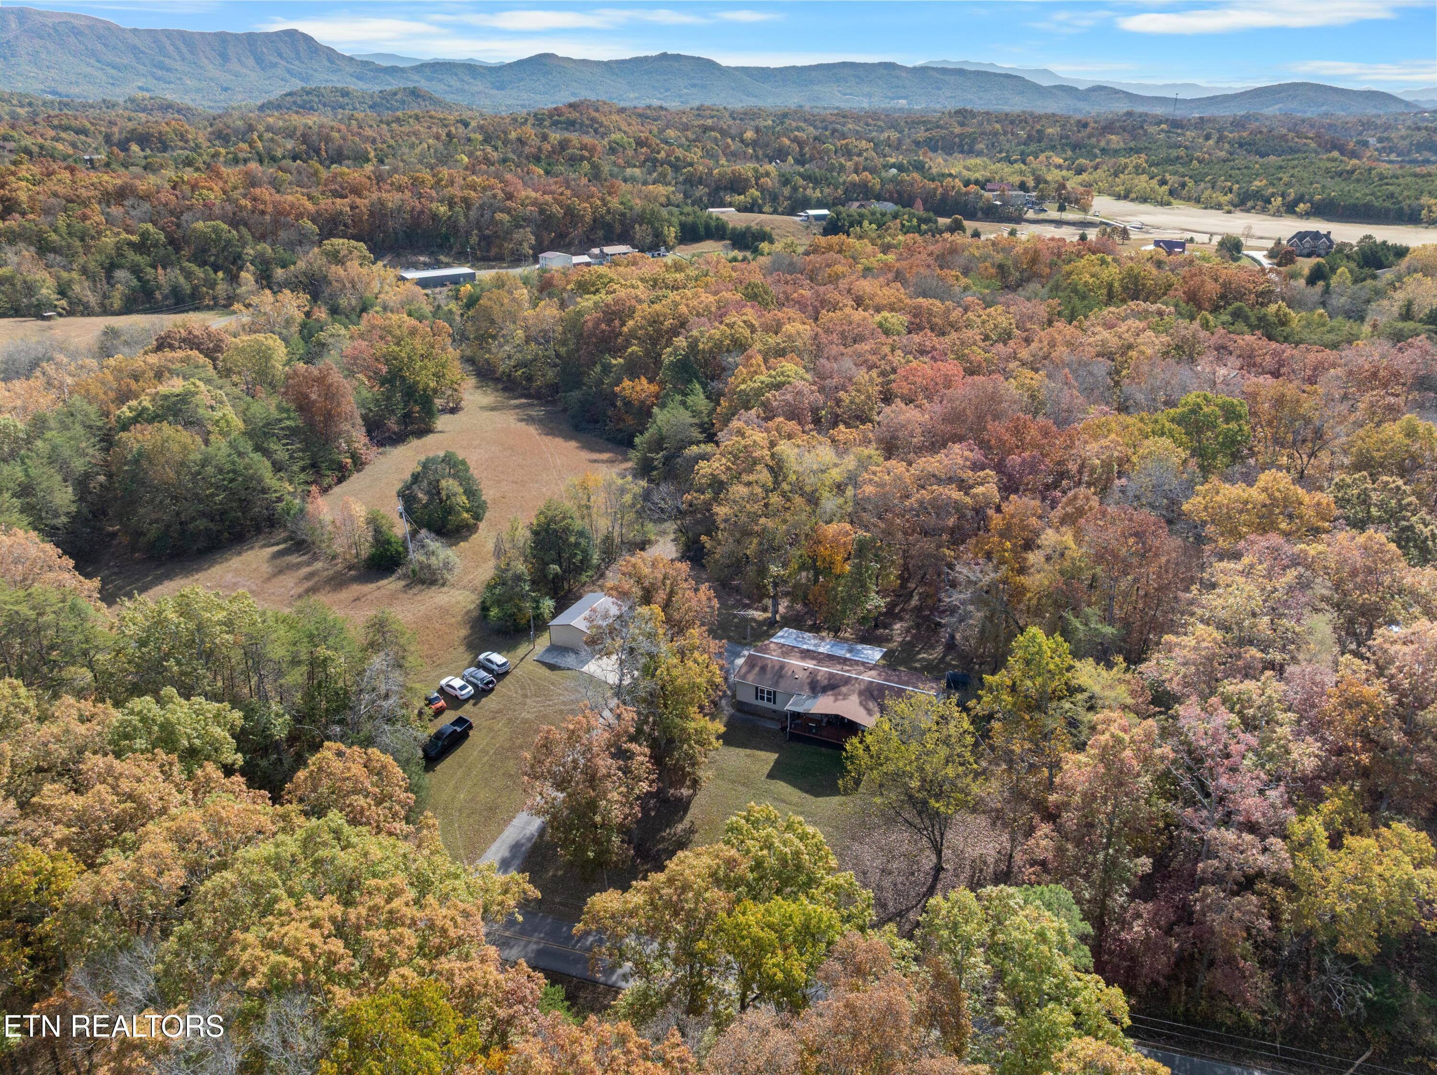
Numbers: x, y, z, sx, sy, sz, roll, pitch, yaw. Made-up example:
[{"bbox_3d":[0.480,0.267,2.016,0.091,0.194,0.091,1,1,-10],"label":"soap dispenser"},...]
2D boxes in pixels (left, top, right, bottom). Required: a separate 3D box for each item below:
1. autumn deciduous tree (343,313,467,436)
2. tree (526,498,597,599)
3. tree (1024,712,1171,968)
[{"bbox_3d":[-64.898,-35.197,206.894,23.500,21.980,21.000,0,24,0],"label":"autumn deciduous tree"},{"bbox_3d":[-21.153,1.551,134.474,9.400,14.060,9.000,0,24,0],"label":"tree"},{"bbox_3d":[28.310,22.494,74.983,9.390,21.010,9.390,0,24,0],"label":"tree"}]

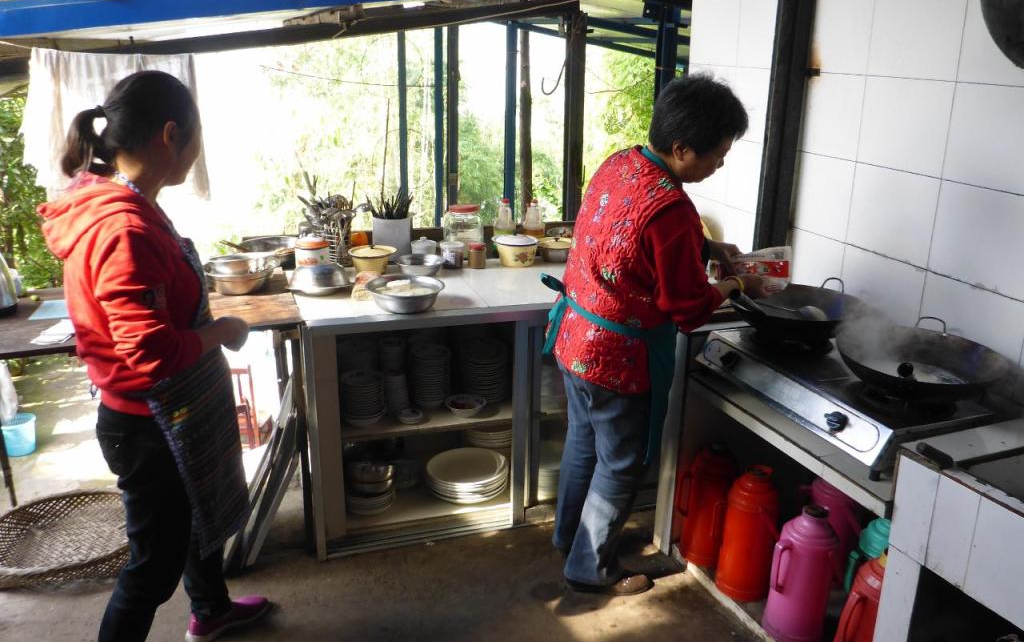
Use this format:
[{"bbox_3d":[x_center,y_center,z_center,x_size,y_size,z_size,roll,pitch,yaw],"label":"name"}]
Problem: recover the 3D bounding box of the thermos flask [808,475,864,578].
[{"bbox_3d":[0.946,0.603,2.465,0.195,0.370,0.165,-2,18,-6],"label":"thermos flask"}]

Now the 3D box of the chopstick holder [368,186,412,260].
[{"bbox_3d":[-0.460,-0.377,3.193,0.148,0.275,0.148,-5,20,-18],"label":"chopstick holder"}]

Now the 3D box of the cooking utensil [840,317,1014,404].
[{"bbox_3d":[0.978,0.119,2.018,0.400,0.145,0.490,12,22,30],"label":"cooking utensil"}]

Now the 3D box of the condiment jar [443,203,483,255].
[{"bbox_3d":[-0.186,-0.351,3.223,0.159,0.186,0.159,0,17,-4],"label":"condiment jar"}]

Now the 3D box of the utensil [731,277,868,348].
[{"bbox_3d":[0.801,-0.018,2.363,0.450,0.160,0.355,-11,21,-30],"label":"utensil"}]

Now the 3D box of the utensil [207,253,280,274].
[{"bbox_3d":[-0.912,-0.178,2.785,0.218,0.070,0.218,-5,20,-18],"label":"utensil"}]

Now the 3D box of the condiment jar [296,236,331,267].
[{"bbox_3d":[-0.724,-0.252,3.008,0.120,0.108,0.120,0,17,-4],"label":"condiment jar"}]

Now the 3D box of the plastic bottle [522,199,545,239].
[{"bbox_3d":[0.085,-0.370,3.290,0.090,0.228,0.090,0,18,0],"label":"plastic bottle"}]

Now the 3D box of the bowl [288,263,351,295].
[{"bbox_3d":[-0.649,-0.141,2.808,0.212,0.072,0.212,-5,20,-18],"label":"bowl"}]

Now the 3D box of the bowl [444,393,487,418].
[{"bbox_3d":[-0.149,0.282,2.685,0.136,0.046,0.136,1,17,0],"label":"bowl"}]

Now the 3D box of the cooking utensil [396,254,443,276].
[{"bbox_3d":[-0.334,-0.203,3.046,0.165,0.056,0.165,0,18,0],"label":"cooking utensil"}]

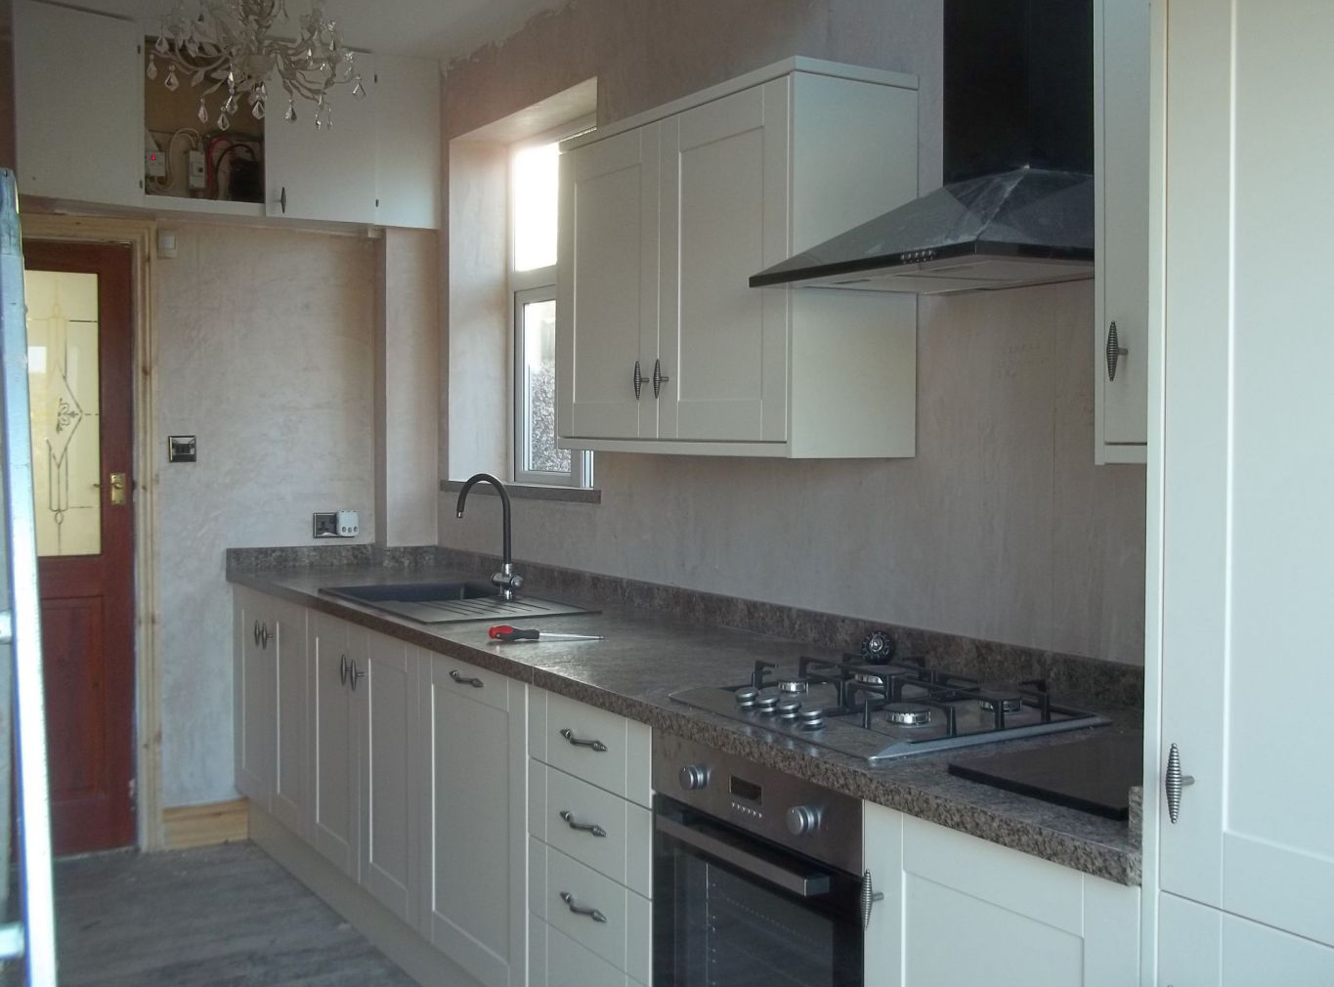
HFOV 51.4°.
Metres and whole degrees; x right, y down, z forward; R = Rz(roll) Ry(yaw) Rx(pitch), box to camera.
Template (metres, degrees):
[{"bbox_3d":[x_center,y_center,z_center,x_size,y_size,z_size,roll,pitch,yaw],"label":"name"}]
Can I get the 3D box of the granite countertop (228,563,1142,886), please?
[{"bbox_3d":[-0.198,0.348,3.389,0.722,0.040,3.899,-1,3,-32],"label":"granite countertop"}]

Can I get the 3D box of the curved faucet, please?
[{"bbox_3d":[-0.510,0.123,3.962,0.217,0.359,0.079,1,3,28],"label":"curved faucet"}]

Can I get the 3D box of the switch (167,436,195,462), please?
[{"bbox_3d":[-1.657,-0.150,4.750,0.088,0.088,0.012,-1,3,-32],"label":"switch"}]

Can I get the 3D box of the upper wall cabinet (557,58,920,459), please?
[{"bbox_3d":[0.123,-0.484,3.222,0.321,0.787,0.990,-1,3,-32],"label":"upper wall cabinet"}]

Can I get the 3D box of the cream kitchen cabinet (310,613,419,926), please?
[{"bbox_3d":[-0.592,0.705,3.928,0.582,0.720,0.880,-1,3,-32],"label":"cream kitchen cabinet"}]

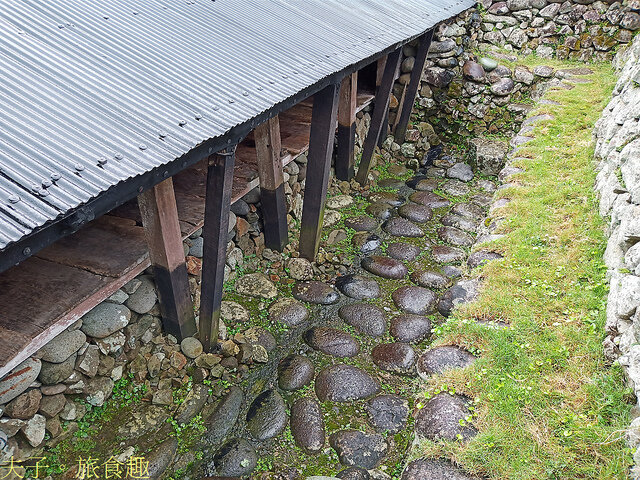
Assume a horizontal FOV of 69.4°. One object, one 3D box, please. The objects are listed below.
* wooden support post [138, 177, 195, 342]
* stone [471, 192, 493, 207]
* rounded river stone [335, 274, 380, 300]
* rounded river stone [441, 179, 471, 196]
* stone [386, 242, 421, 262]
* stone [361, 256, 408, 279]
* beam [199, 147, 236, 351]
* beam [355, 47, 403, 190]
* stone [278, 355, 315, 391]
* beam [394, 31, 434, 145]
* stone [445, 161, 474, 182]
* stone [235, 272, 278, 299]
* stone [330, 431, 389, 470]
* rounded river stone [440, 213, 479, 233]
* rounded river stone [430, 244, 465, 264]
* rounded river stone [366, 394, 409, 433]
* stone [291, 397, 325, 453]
[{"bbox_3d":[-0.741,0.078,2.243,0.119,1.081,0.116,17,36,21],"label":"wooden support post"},{"bbox_3d":[1.344,-0.334,3.842,0.154,0.079,0.163,23,37,33],"label":"stone"},{"bbox_3d":[0.246,0.295,2.902,0.271,0.133,0.177,15,36,22],"label":"rounded river stone"},{"bbox_3d":[1.510,-0.575,5.150,0.330,0.183,0.313,21,38,30],"label":"rounded river stone"},{"bbox_3d":[0.734,0.111,4.054,0.299,0.150,0.248,5,32,8],"label":"stone"},{"bbox_3d":[0.540,0.235,3.857,0.404,0.148,0.217,15,35,22],"label":"stone"},{"bbox_3d":[-0.480,0.103,2.100,0.078,1.222,0.062,26,39,15],"label":"beam"},{"bbox_3d":[0.478,-0.969,3.839,0.100,1.220,0.100,23,36,16],"label":"beam"},{"bbox_3d":[-0.113,0.631,2.191,0.163,0.100,0.202,13,33,20],"label":"stone"},{"bbox_3d":[0.851,-1.360,4.266,0.090,1.072,0.062,23,38,17],"label":"beam"},{"bbox_3d":[1.306,-0.624,4.279,0.235,0.150,0.194,8,31,14],"label":"stone"},{"bbox_3d":[-0.386,0.277,2.776,0.277,0.115,0.184,17,34,27],"label":"stone"},{"bbox_3d":[0.169,0.887,1.983,0.240,0.124,0.155,4,33,6],"label":"stone"},{"bbox_3d":[1.355,-0.171,4.506,0.222,0.151,0.405,-27,41,-36],"label":"rounded river stone"},{"bbox_3d":[0.894,0.099,3.205,0.225,0.113,0.141,6,33,9],"label":"rounded river stone"},{"bbox_3d":[0.294,0.747,1.996,0.170,0.087,0.179,5,31,8],"label":"rounded river stone"},{"bbox_3d":[-0.050,0.824,2.082,0.141,0.113,0.280,-7,34,-11],"label":"stone"}]

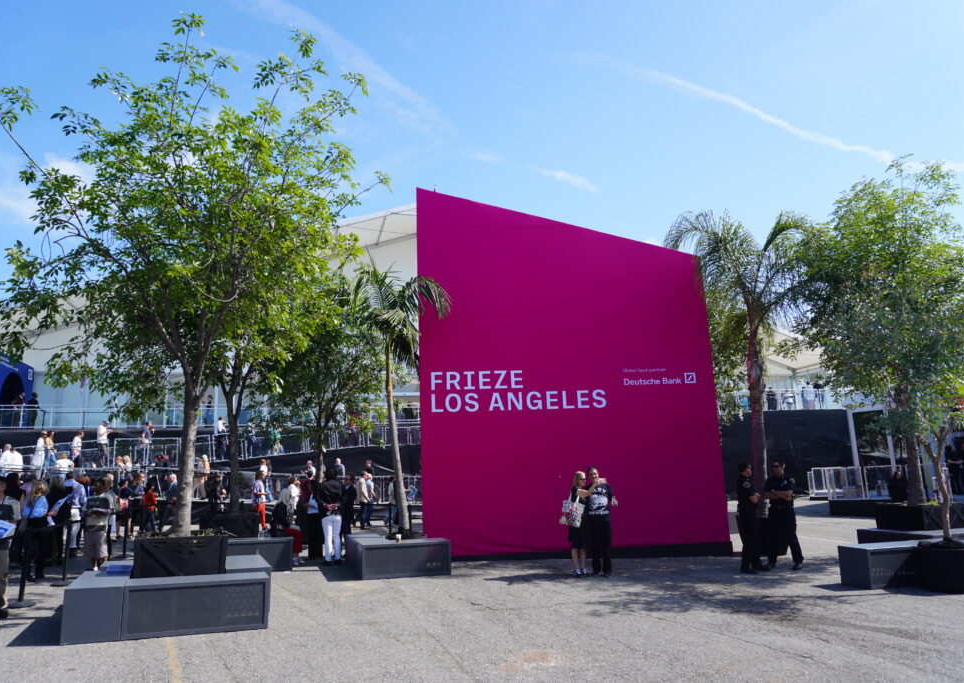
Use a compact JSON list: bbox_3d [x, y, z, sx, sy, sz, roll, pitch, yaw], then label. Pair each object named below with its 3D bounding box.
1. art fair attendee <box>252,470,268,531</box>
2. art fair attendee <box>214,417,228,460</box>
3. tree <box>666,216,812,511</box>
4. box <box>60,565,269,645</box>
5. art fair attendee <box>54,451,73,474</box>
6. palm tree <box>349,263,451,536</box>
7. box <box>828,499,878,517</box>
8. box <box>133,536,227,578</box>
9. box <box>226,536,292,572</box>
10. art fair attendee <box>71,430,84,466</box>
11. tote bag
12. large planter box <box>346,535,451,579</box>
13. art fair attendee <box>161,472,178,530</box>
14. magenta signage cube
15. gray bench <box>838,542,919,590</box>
[{"bbox_3d":[-6.583,4.705,20.219,0.450,1.750,0.480,-1,-11,-6],"label":"art fair attendee"},{"bbox_3d":[-10.420,3.870,27.300,0.420,1.730,0.500,-1,-11,-8],"label":"art fair attendee"},{"bbox_3d":[5.666,0.352,14.273,3.300,6.400,3.100,-2,-11,0],"label":"tree"},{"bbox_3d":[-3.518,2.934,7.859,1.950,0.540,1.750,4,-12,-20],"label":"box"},{"bbox_3d":[-15.100,4.880,24.850,0.560,1.680,0.380,-1,-11,-5],"label":"art fair attendee"},{"bbox_3d":[-1.525,0.980,12.556,1.870,5.050,1.800,2,-12,-20],"label":"palm tree"},{"bbox_3d":[14.716,6.302,25.673,1.900,0.540,2.100,4,-12,-20],"label":"box"},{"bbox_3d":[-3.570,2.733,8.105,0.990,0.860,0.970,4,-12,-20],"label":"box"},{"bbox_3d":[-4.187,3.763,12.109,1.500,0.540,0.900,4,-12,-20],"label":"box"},{"bbox_3d":[-14.811,4.101,24.981,0.420,1.680,0.480,1,-12,-17],"label":"art fair attendee"},{"bbox_3d":[1.446,2.755,11.030,0.390,0.460,0.130,4,-11,8],"label":"tote bag"},{"bbox_3d":[-1.514,3.835,12.298,1.480,0.540,1.950,1,-11,-15],"label":"large planter box"},{"bbox_3d":[-10.100,5.220,22.200,0.450,1.750,0.500,-2,-11,0],"label":"art fair attendee"},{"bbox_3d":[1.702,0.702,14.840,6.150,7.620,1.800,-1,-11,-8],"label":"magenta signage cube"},{"bbox_3d":[5.928,3.185,9.793,1.470,0.530,0.500,1,-12,-18],"label":"gray bench"}]

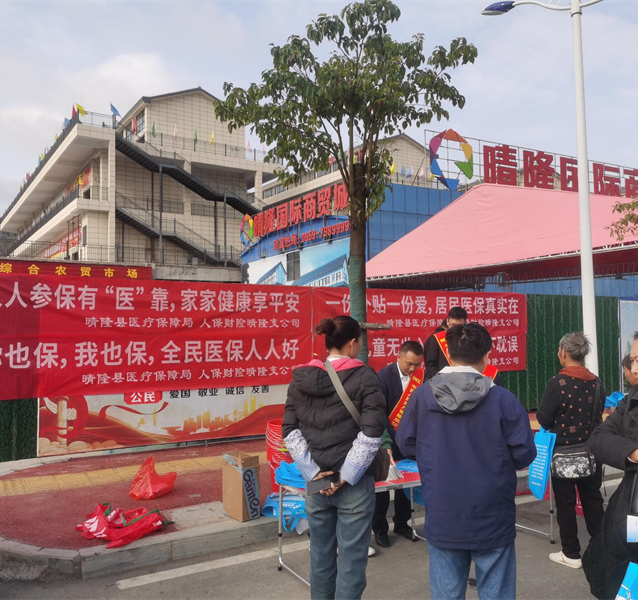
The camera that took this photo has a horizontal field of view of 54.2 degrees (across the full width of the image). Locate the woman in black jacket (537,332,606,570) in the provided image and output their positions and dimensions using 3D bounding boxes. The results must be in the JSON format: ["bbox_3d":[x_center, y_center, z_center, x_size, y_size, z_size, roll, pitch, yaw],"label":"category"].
[{"bbox_3d":[1.750,1.016,4.378,0.470,1.570,0.330,2,-3,-30],"label":"woman in black jacket"}]

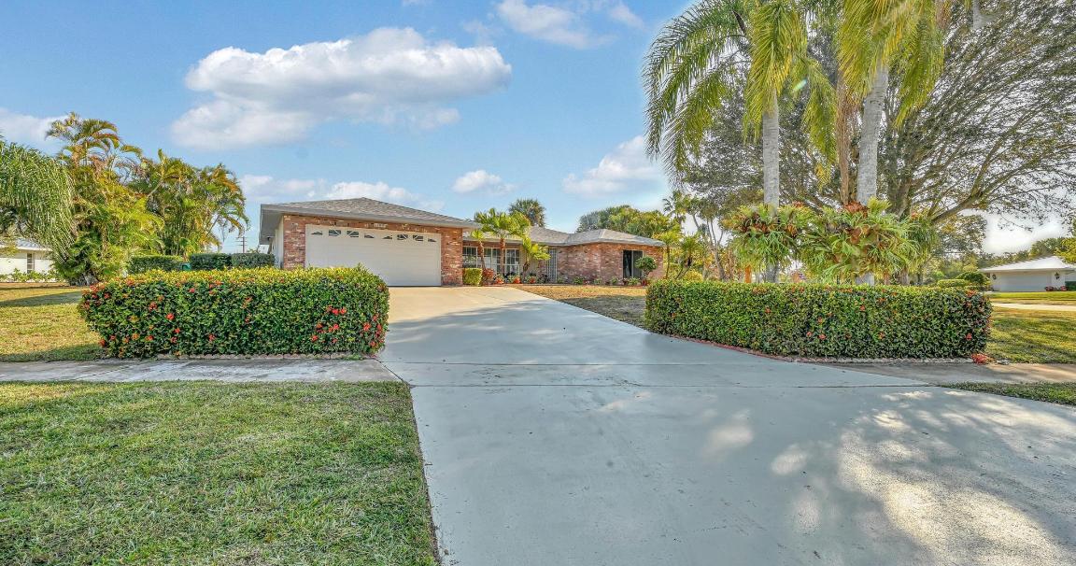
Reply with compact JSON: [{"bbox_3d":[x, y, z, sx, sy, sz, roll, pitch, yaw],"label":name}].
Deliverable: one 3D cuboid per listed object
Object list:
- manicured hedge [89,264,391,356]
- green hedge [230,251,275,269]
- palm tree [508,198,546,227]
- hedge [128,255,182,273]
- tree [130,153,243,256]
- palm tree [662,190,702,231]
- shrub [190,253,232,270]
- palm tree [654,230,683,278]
[{"bbox_3d":[-4.750,0.450,6.750,4.450,1.340,1.100,0,0,0],"label":"manicured hedge"},{"bbox_3d":[-12.270,-0.570,18.000,1.950,1.550,1.100,0,0,-17],"label":"green hedge"},{"bbox_3d":[-1.030,-3.830,40.000,3.600,8.670,3.600,0,0,0],"label":"palm tree"},{"bbox_3d":[-15.920,-0.480,17.500,2.500,1.350,1.100,0,0,-17],"label":"hedge"},{"bbox_3d":[-16.670,-2.990,20.000,5.500,6.480,5.000,0,0,0],"label":"tree"},{"bbox_3d":[11.990,-3.640,35.000,3.300,8.270,3.300,0,0,0],"label":"palm tree"},{"bbox_3d":[-14.080,-0.530,18.000,1.900,1.470,1.100,0,0,-17],"label":"shrub"},{"bbox_3d":[7.160,-1.380,23.000,1.600,3.150,1.600,0,0,0],"label":"palm tree"}]

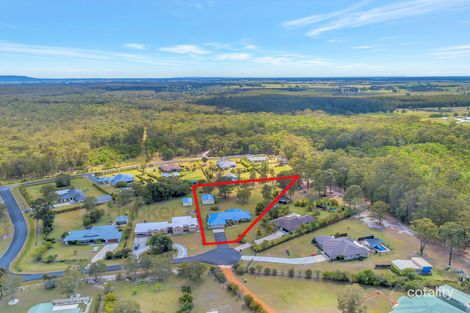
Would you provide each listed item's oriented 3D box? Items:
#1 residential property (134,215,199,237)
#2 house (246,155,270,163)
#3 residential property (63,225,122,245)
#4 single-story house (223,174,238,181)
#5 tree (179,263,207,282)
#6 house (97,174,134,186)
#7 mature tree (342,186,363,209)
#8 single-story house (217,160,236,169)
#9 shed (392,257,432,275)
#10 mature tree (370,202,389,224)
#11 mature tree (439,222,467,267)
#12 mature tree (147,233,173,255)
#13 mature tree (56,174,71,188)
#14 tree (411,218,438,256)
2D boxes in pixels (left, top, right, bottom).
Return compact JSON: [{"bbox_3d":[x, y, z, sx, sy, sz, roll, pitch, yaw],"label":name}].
[{"bbox_3d":[-38.680,38.980,179.140,34.190,5.270,14.650,-3,14,-11],"label":"residential property"},{"bbox_3d":[23.890,1.960,327.250,21.980,5.080,14.650,-1,14,-5],"label":"house"},{"bbox_3d":[-74.820,41.640,168.730,28.330,5.180,13.970,-2,14,-9],"label":"residential property"},{"bbox_3d":[-4.200,19.440,292.270,14.000,4.500,8.000,-4,15,-15],"label":"single-story house"},{"bbox_3d":[-20.100,54.500,148.470,13.000,7.300,13.000,0,14,0],"label":"tree"},{"bbox_3d":[-109.100,20.510,286.040,29.000,5.500,15.000,-8,16,-29],"label":"house"},{"bbox_3d":[77.170,27.240,204.670,12.010,15.630,12.010,0,14,0],"label":"mature tree"},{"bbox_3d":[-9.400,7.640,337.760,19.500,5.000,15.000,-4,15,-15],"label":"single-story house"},{"bbox_3d":[72.700,45.330,129.800,13.000,3.300,7.800,0,14,0],"label":"shed"},{"bbox_3d":[85.250,33.100,184.300,10.060,14.160,10.060,0,14,0],"label":"mature tree"},{"bbox_3d":[97.240,40.200,141.950,11.230,21.000,11.230,0,14,0],"label":"mature tree"},{"bbox_3d":[-37.290,42.990,155.890,12.010,8.790,12.010,0,14,0],"label":"mature tree"},{"bbox_3d":[-146.600,21.710,268.080,11.000,12.000,11.000,0,14,0],"label":"mature tree"},{"bbox_3d":[99.000,43.520,164.880,13.000,20.500,13.000,0,14,0],"label":"tree"}]

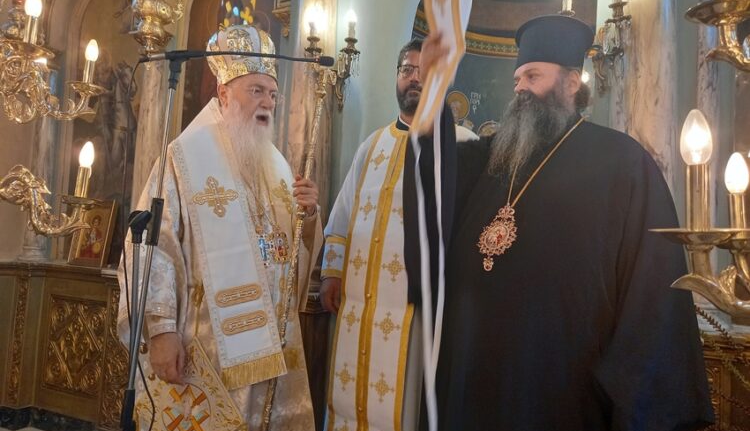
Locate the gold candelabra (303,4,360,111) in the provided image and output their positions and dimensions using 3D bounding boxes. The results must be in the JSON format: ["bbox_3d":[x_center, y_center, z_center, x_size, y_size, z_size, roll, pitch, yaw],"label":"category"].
[{"bbox_3d":[-0.199,-0.732,2.535,0.290,0.465,0.180,2,-3,22],"label":"gold candelabra"}]

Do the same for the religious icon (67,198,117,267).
[{"bbox_3d":[-1.653,0.101,3.190,0.286,0.391,0.038,2,-11,25],"label":"religious icon"}]

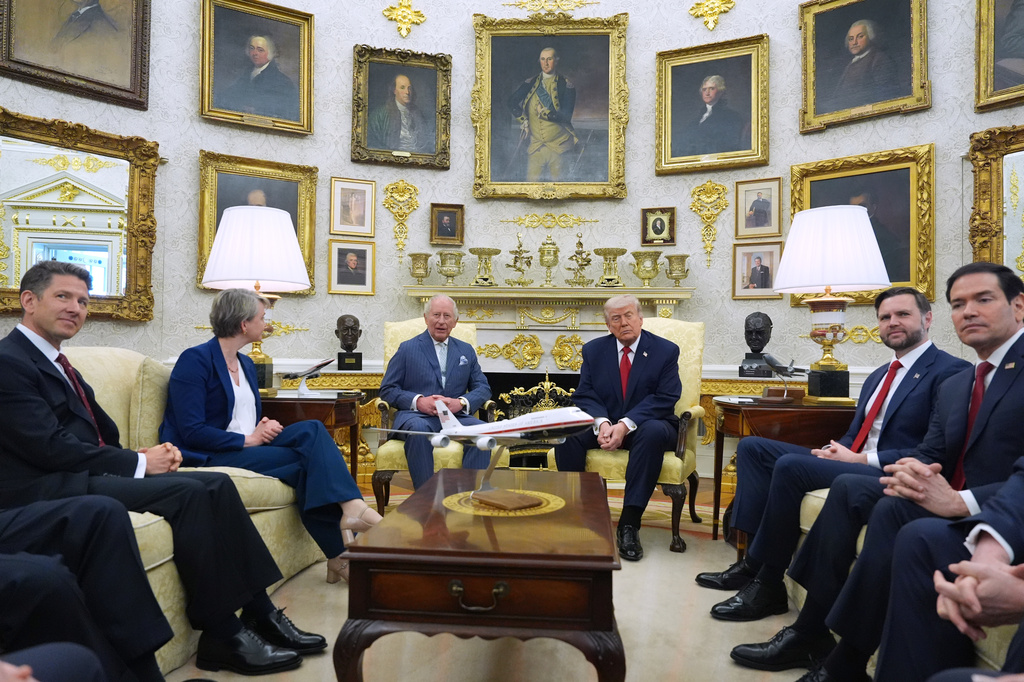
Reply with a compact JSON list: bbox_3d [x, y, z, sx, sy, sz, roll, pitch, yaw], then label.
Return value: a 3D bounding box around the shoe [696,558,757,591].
[{"bbox_3d":[0.916,0.951,2.809,0.310,0.110,0.110,1,-1,6],"label":"shoe"}]

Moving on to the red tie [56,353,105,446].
[{"bbox_3d":[-1.312,0.208,2.100,0.050,0.420,0.085,-26,-1,6],"label":"red tie"}]

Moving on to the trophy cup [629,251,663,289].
[{"bbox_3d":[1.059,-0.555,5.360,0.265,0.302,0.245,1,-1,5],"label":"trophy cup"}]

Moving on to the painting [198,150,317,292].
[{"bbox_3d":[-1.877,-0.862,5.088,0.841,0.987,0.090,1,1,-30],"label":"painting"}]

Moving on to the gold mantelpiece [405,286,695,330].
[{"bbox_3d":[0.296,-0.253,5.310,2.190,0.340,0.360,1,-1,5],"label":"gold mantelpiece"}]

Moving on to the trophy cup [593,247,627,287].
[{"bbox_3d":[0.751,-0.563,5.260,0.255,0.310,0.255,1,-1,5],"label":"trophy cup"}]

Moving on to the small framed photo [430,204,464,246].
[{"bbox_3d":[-0.531,-0.960,5.630,0.273,0.339,0.045,1,-1,-9],"label":"small framed photo"}]

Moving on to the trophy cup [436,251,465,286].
[{"bbox_3d":[-0.476,-0.562,5.330,0.210,0.290,0.200,1,-1,0],"label":"trophy cup"}]

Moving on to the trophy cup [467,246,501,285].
[{"bbox_3d":[-0.216,-0.587,5.450,0.256,0.330,0.250,1,-1,0],"label":"trophy cup"}]

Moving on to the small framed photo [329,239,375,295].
[{"bbox_3d":[-1.271,-0.581,5.431,0.360,0.430,0.030,1,-1,-21],"label":"small framed photo"}]

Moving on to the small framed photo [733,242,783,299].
[{"bbox_3d":[1.870,-0.533,5.191,0.366,0.439,0.030,0,-1,29],"label":"small framed photo"}]

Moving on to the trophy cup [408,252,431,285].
[{"bbox_3d":[-0.747,-0.575,5.512,0.180,0.265,0.175,1,-1,0],"label":"trophy cup"}]

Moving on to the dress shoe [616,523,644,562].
[{"bbox_3d":[0.578,0.970,3.348,0.112,0.120,0.310,1,-1,5],"label":"dress shoe"}]

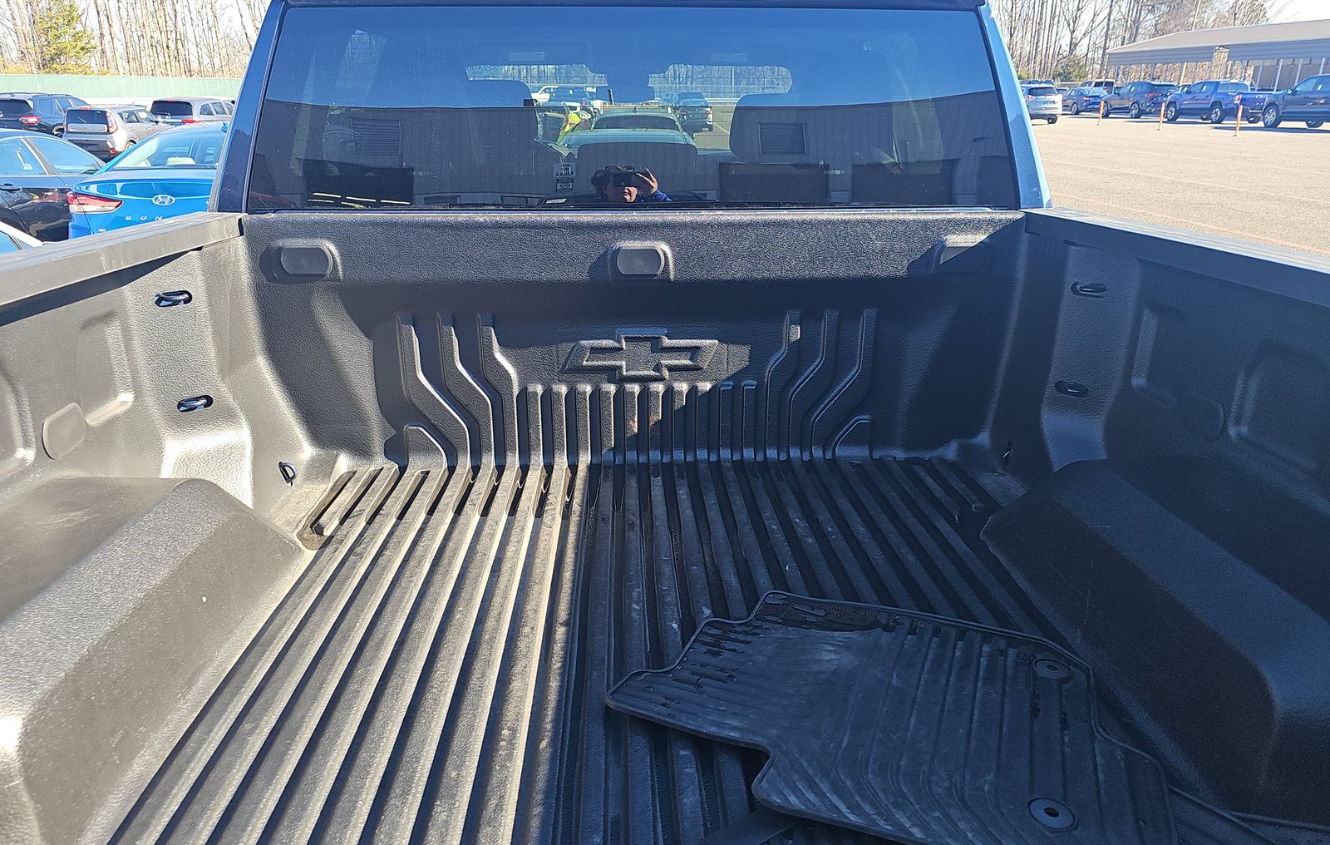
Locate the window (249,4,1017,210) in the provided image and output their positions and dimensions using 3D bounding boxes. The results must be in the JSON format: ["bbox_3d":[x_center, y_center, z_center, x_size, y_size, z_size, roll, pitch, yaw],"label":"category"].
[{"bbox_3d":[-0.057,-0.692,1.971,1.750,0.430,0.060,-1,15,-3],"label":"window"}]

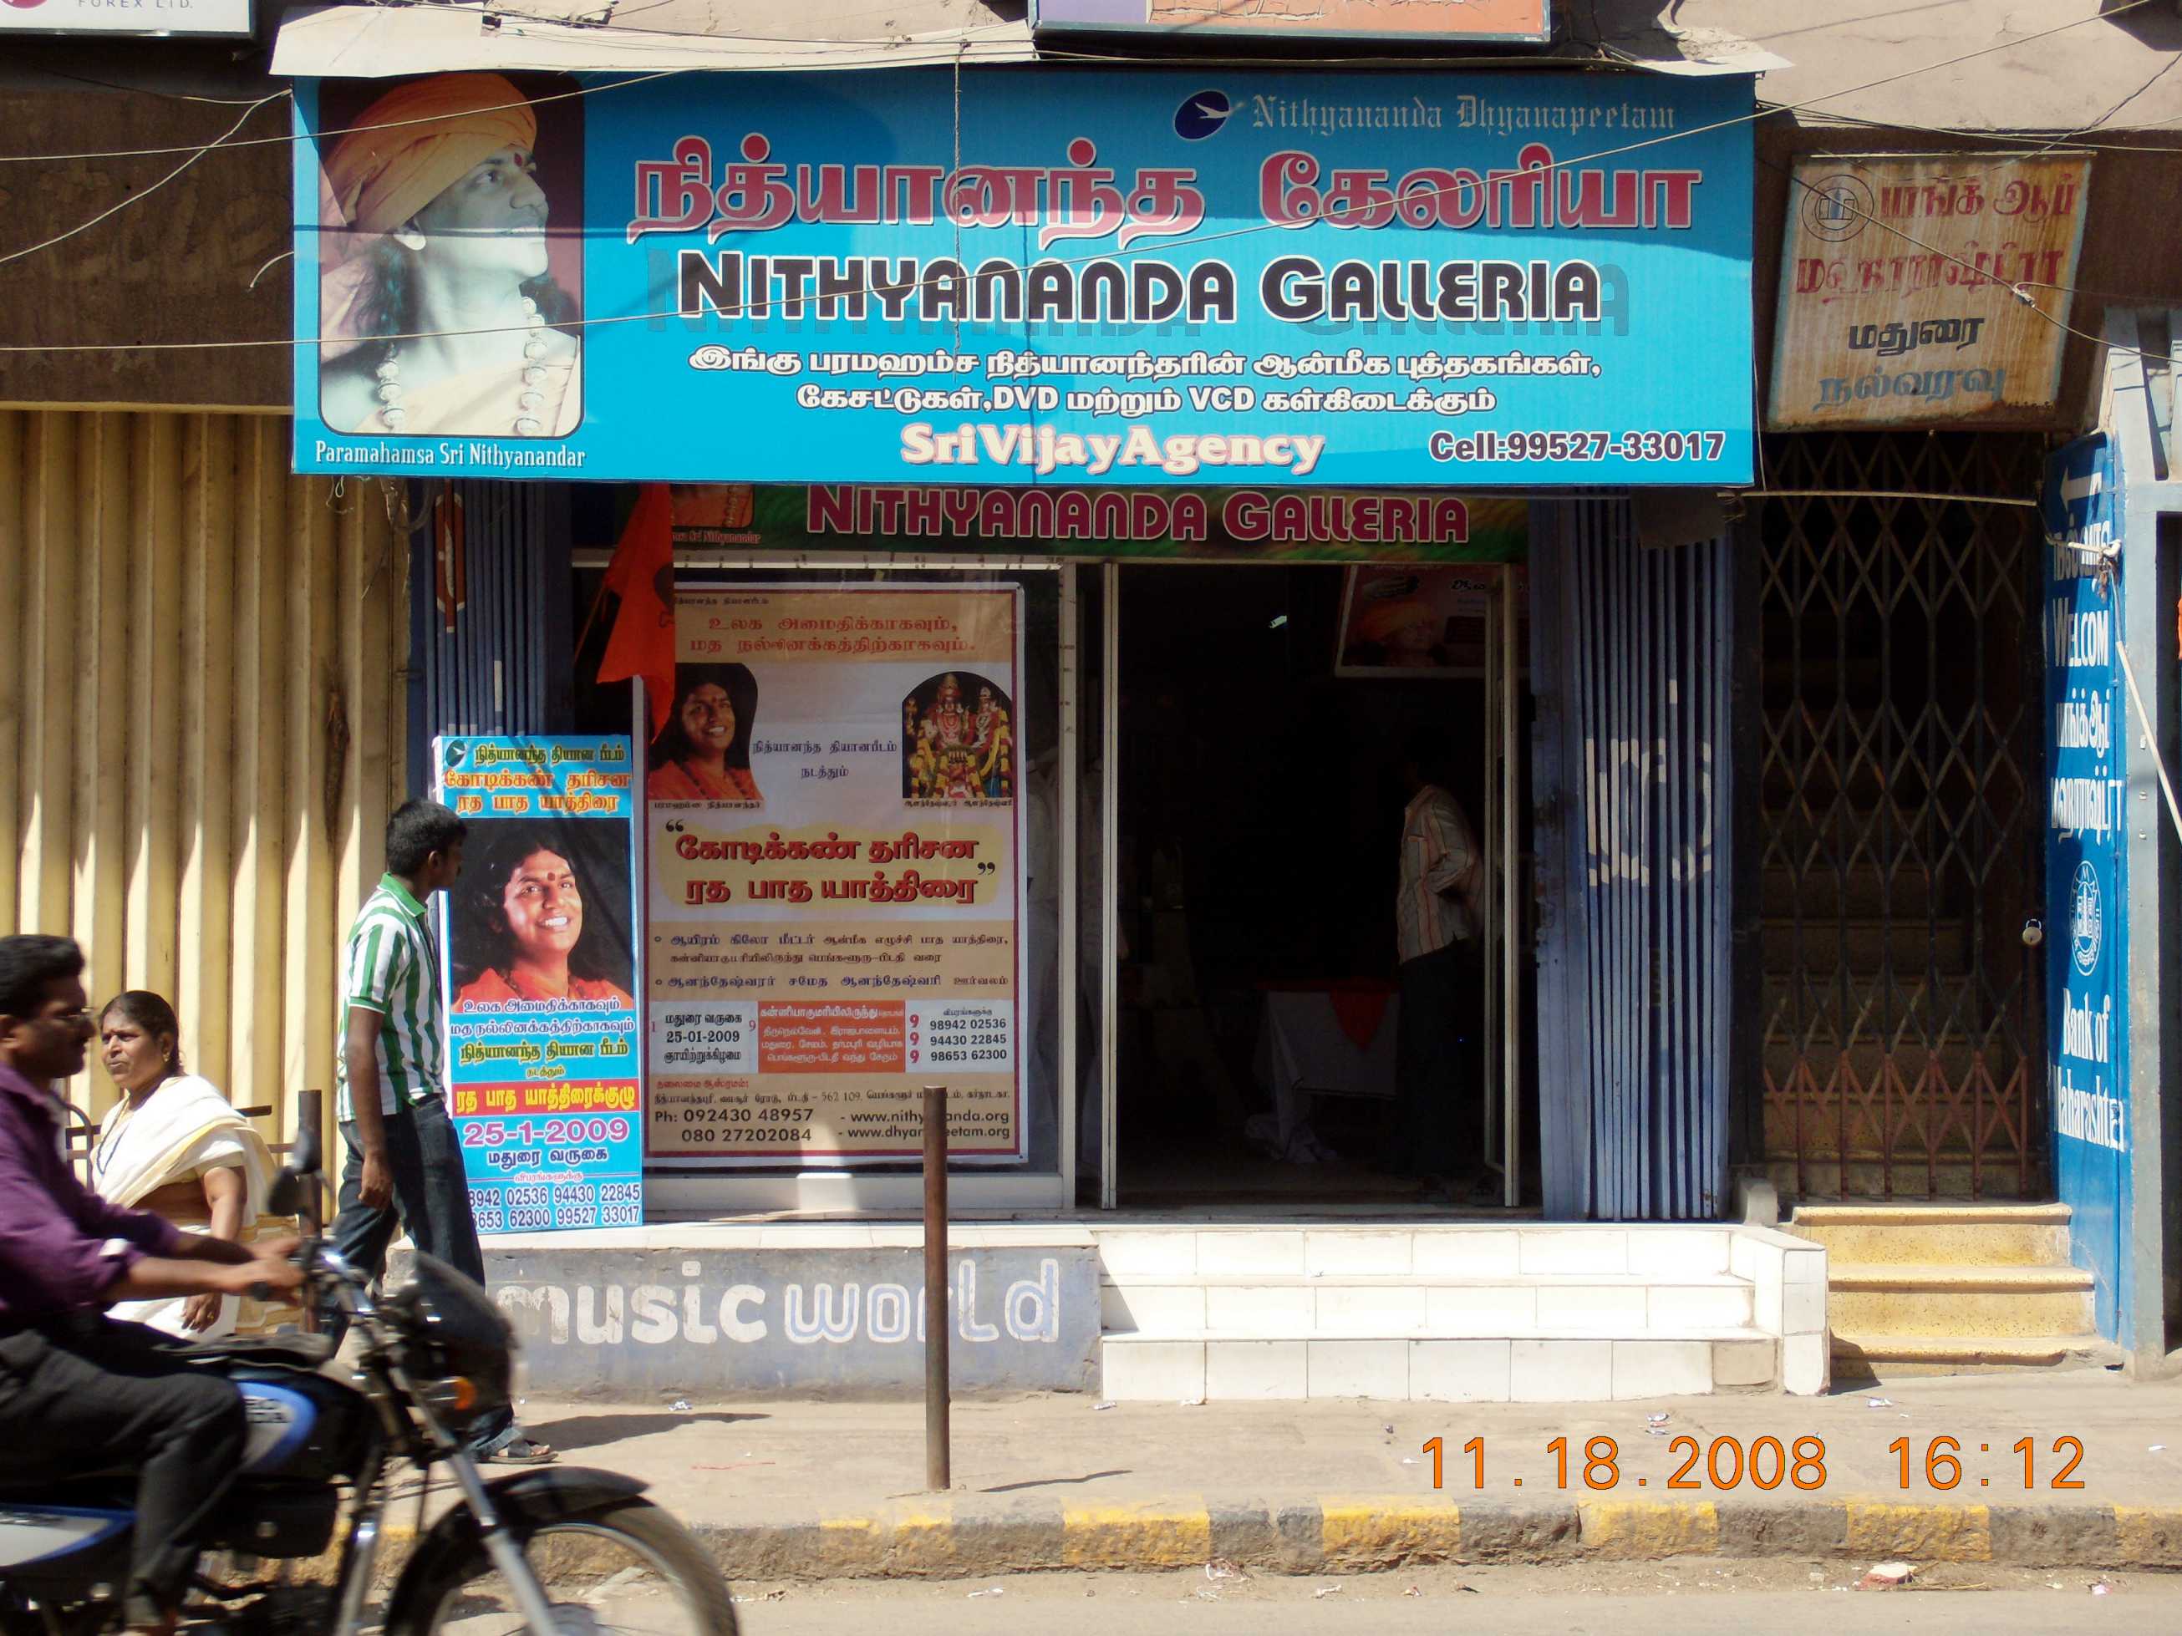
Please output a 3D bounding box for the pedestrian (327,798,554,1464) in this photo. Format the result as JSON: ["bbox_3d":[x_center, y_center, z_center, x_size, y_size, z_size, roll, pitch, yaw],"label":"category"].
[{"bbox_3d":[-1.720,0.827,11.500,0.600,1.730,0.480,0,-1,6],"label":"pedestrian"}]

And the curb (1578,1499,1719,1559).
[{"bbox_3d":[1.360,1.751,10.750,0.338,0.129,0.200,0,-1,-3],"label":"curb"}]

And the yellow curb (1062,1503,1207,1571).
[{"bbox_3d":[0.102,1.760,10.670,0.369,0.124,0.200,0,-1,-3],"label":"yellow curb"}]

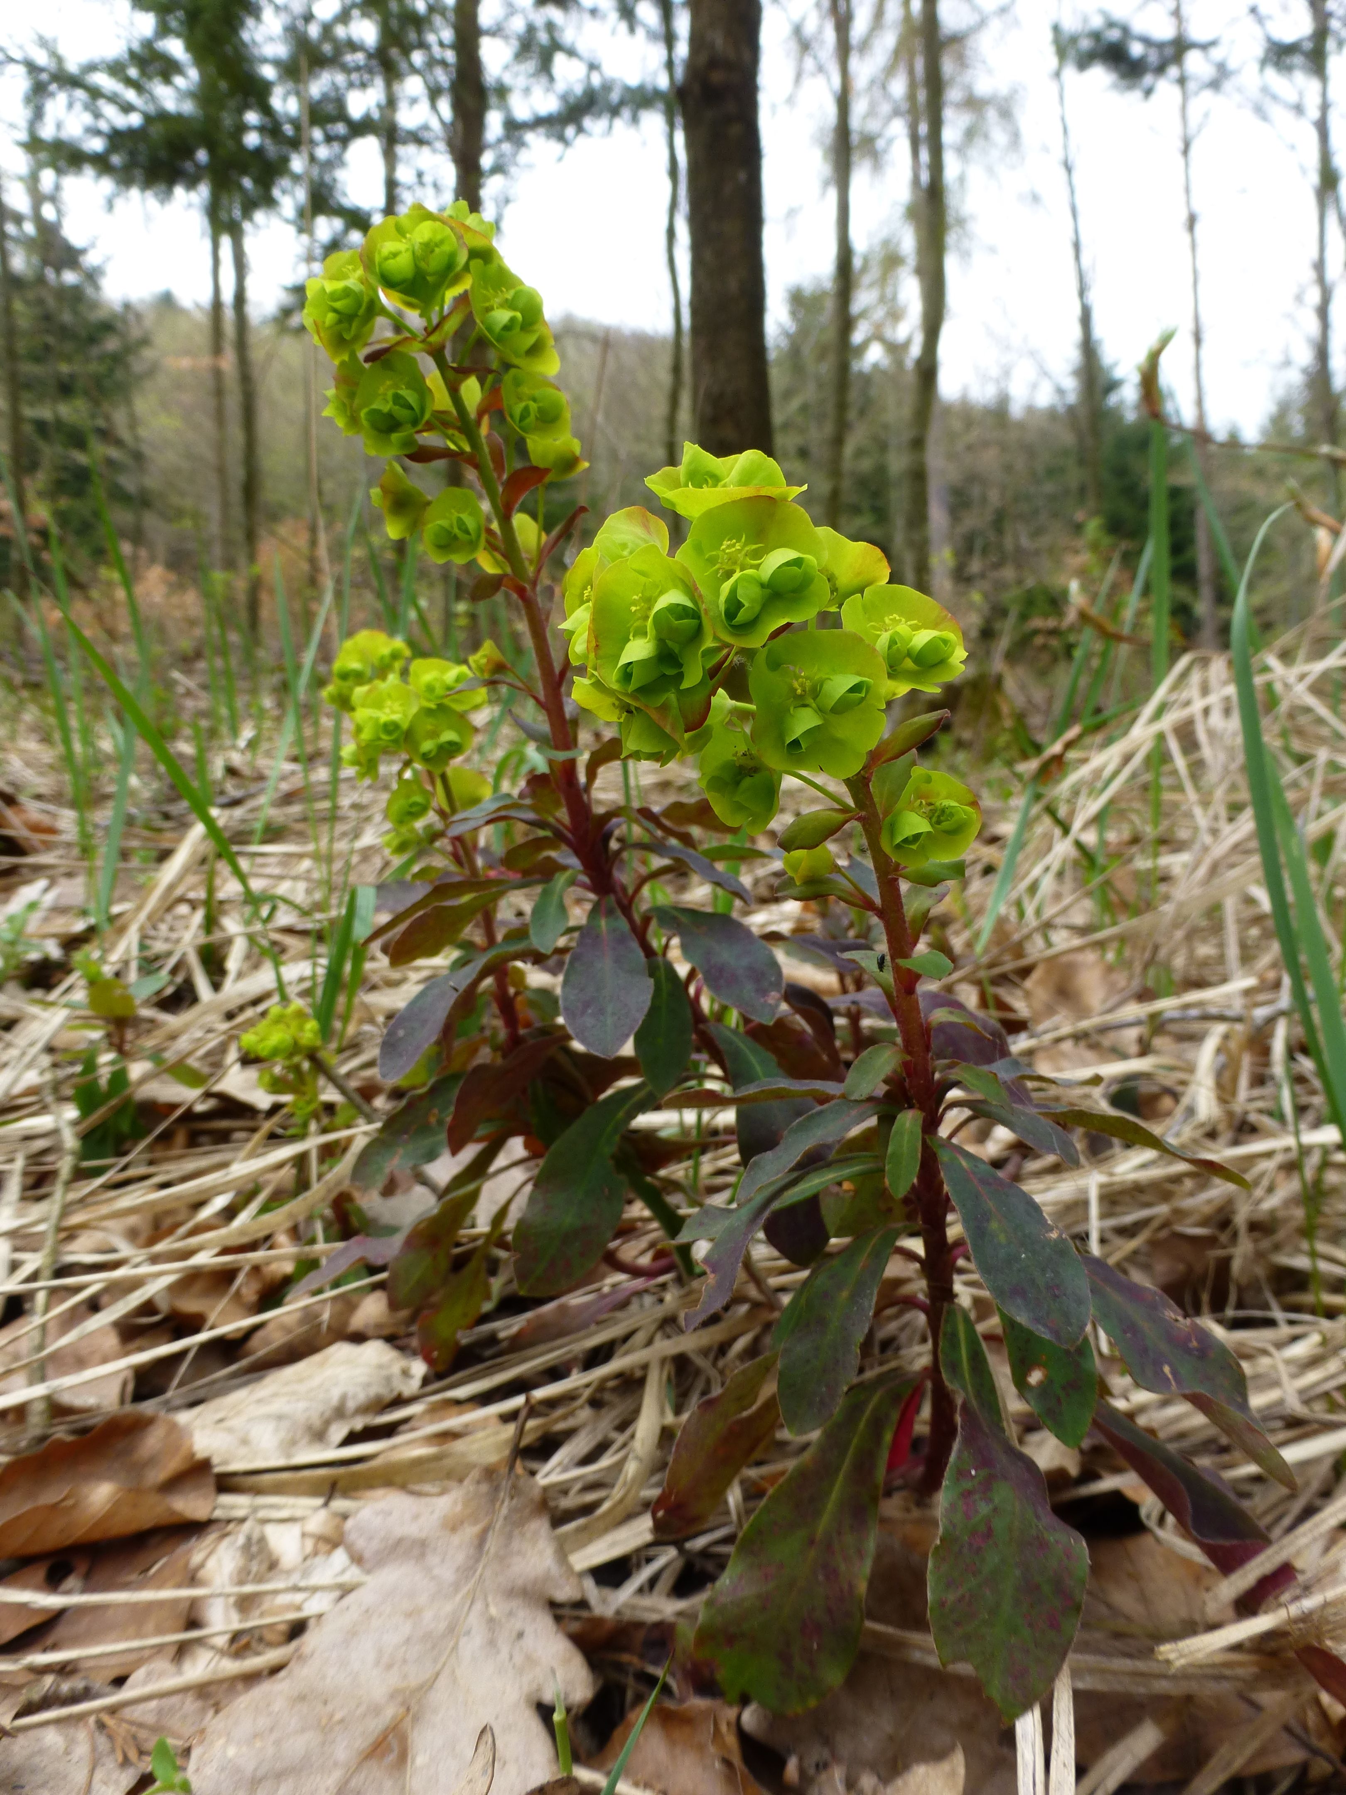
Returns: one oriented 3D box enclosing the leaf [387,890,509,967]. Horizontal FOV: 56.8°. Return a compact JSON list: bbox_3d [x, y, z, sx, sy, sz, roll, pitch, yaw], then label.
[{"bbox_3d":[-0.071,0.010,0.398,0.041,0.013,0.017,-25,50,-21],"label":"leaf"}]

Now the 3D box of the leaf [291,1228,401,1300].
[{"bbox_3d":[-0.110,0.125,0.422,0.039,0.009,0.015,-18,27,-22],"label":"leaf"}]

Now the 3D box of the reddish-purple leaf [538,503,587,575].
[{"bbox_3d":[-0.024,-0.078,0.273,0.004,0.016,0.007,34,18,-2],"label":"reddish-purple leaf"}]

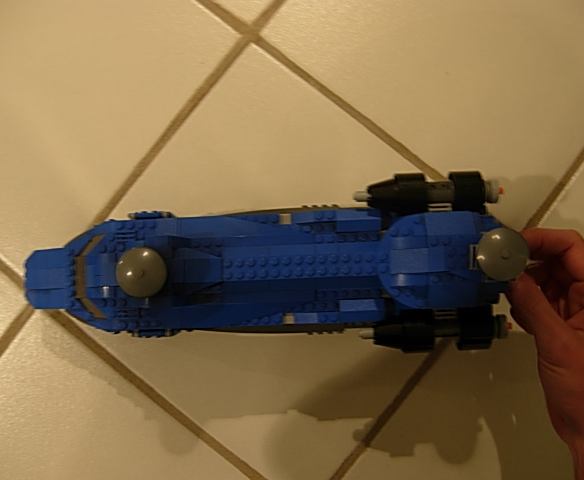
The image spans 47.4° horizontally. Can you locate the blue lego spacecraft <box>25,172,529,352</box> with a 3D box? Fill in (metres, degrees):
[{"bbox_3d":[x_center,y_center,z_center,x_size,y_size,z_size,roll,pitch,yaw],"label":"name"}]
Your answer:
[{"bbox_3d":[-0.026,0.021,0.480,0.372,0.183,0.131,-3,86,0],"label":"blue lego spacecraft"}]

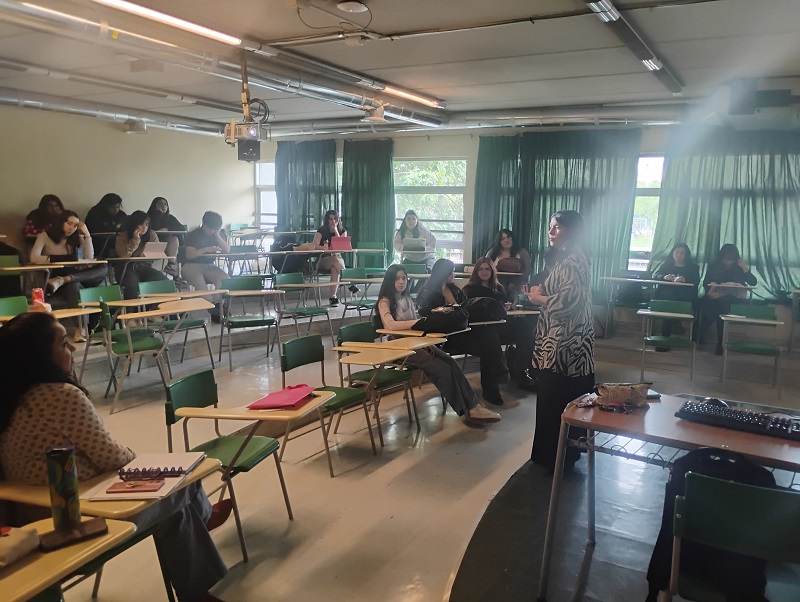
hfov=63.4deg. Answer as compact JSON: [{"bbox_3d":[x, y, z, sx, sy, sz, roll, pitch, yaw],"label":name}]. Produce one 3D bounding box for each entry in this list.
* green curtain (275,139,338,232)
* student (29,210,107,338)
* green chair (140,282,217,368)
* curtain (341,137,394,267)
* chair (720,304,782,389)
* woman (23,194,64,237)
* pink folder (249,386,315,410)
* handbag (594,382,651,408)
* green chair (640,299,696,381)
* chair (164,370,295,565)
[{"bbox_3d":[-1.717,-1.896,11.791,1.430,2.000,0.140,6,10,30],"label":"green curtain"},{"bbox_3d":[-3.357,-0.278,6.580,0.700,1.250,0.750,-5,11,-40],"label":"student"},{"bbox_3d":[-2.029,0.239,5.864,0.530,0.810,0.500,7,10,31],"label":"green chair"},{"bbox_3d":[-0.501,-1.480,10.053,0.950,2.010,0.150,7,10,31],"label":"curtain"},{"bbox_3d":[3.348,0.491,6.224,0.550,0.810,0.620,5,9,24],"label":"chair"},{"bbox_3d":[-4.140,-0.609,7.600,0.720,1.250,0.500,6,10,32],"label":"woman"},{"bbox_3d":[-0.596,0.505,3.429,0.240,0.035,0.360,4,9,13],"label":"pink folder"},{"bbox_3d":[0.918,0.388,2.670,0.225,0.100,0.090,1,8,-5],"label":"handbag"},{"bbox_3d":[2.854,0.427,6.842,0.480,0.810,0.540,4,9,19],"label":"green chair"},{"bbox_3d":[-0.908,0.832,3.432,0.530,0.820,0.480,4,9,19],"label":"chair"}]

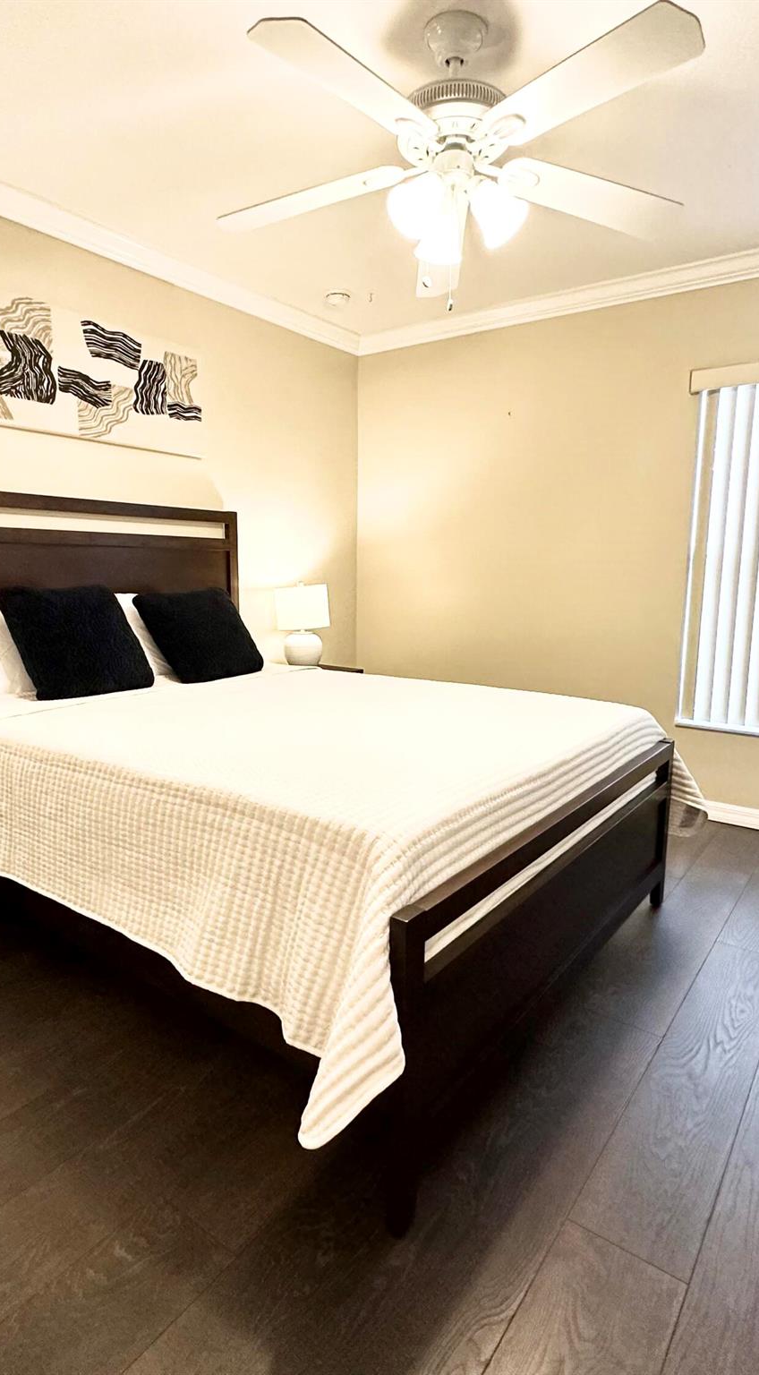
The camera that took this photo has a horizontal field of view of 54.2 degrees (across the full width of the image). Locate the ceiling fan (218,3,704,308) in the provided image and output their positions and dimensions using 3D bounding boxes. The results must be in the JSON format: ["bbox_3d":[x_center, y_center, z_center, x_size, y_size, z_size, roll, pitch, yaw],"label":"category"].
[{"bbox_3d":[0.172,-1.298,1.849,1.290,0.610,1.270,7,11,35],"label":"ceiling fan"}]

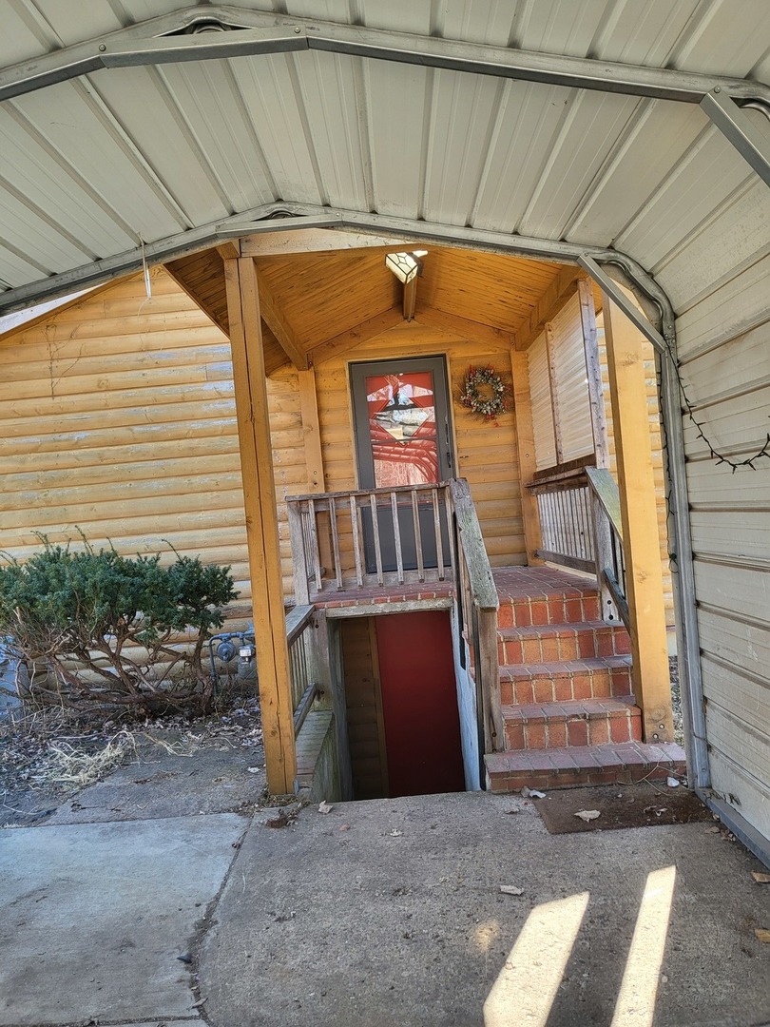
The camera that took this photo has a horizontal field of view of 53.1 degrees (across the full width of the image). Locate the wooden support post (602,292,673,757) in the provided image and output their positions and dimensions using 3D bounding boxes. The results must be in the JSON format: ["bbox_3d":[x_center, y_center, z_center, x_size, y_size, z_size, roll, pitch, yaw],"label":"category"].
[{"bbox_3d":[1.359,-0.147,4.199,0.144,2.741,0.142,-5,0,1],"label":"wooden support post"}]

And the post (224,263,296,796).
[{"bbox_3d":[-0.671,0.061,4.231,0.144,2.890,0.142,-5,0,1],"label":"post"}]

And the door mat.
[{"bbox_3d":[1.082,1.344,3.531,0.731,0.015,0.436,-5,0,1],"label":"door mat"}]

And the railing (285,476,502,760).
[{"bbox_3d":[-0.009,0.577,4.911,1.335,1.538,1.705,-5,0,1],"label":"railing"}]

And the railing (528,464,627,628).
[{"bbox_3d":[1.449,0.245,5.798,0.157,1.106,3.014,-5,0,1],"label":"railing"}]

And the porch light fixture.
[{"bbox_3d":[0.152,-1.769,5.521,0.289,0.213,0.213,-5,0,1],"label":"porch light fixture"}]

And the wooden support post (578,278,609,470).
[{"bbox_3d":[1.374,-0.923,5.130,0.096,1.248,0.086,-5,0,1],"label":"wooden support post"}]

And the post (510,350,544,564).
[{"bbox_3d":[1.381,-0.521,7.385,0.147,2.048,0.142,-5,0,1],"label":"post"}]

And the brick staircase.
[{"bbox_3d":[1.035,0.953,5.609,1.056,0.823,3.563,-5,0,1],"label":"brick staircase"}]

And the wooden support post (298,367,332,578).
[{"bbox_3d":[-0.660,-0.347,7.417,0.144,2.048,0.142,-5,0,1],"label":"wooden support post"}]

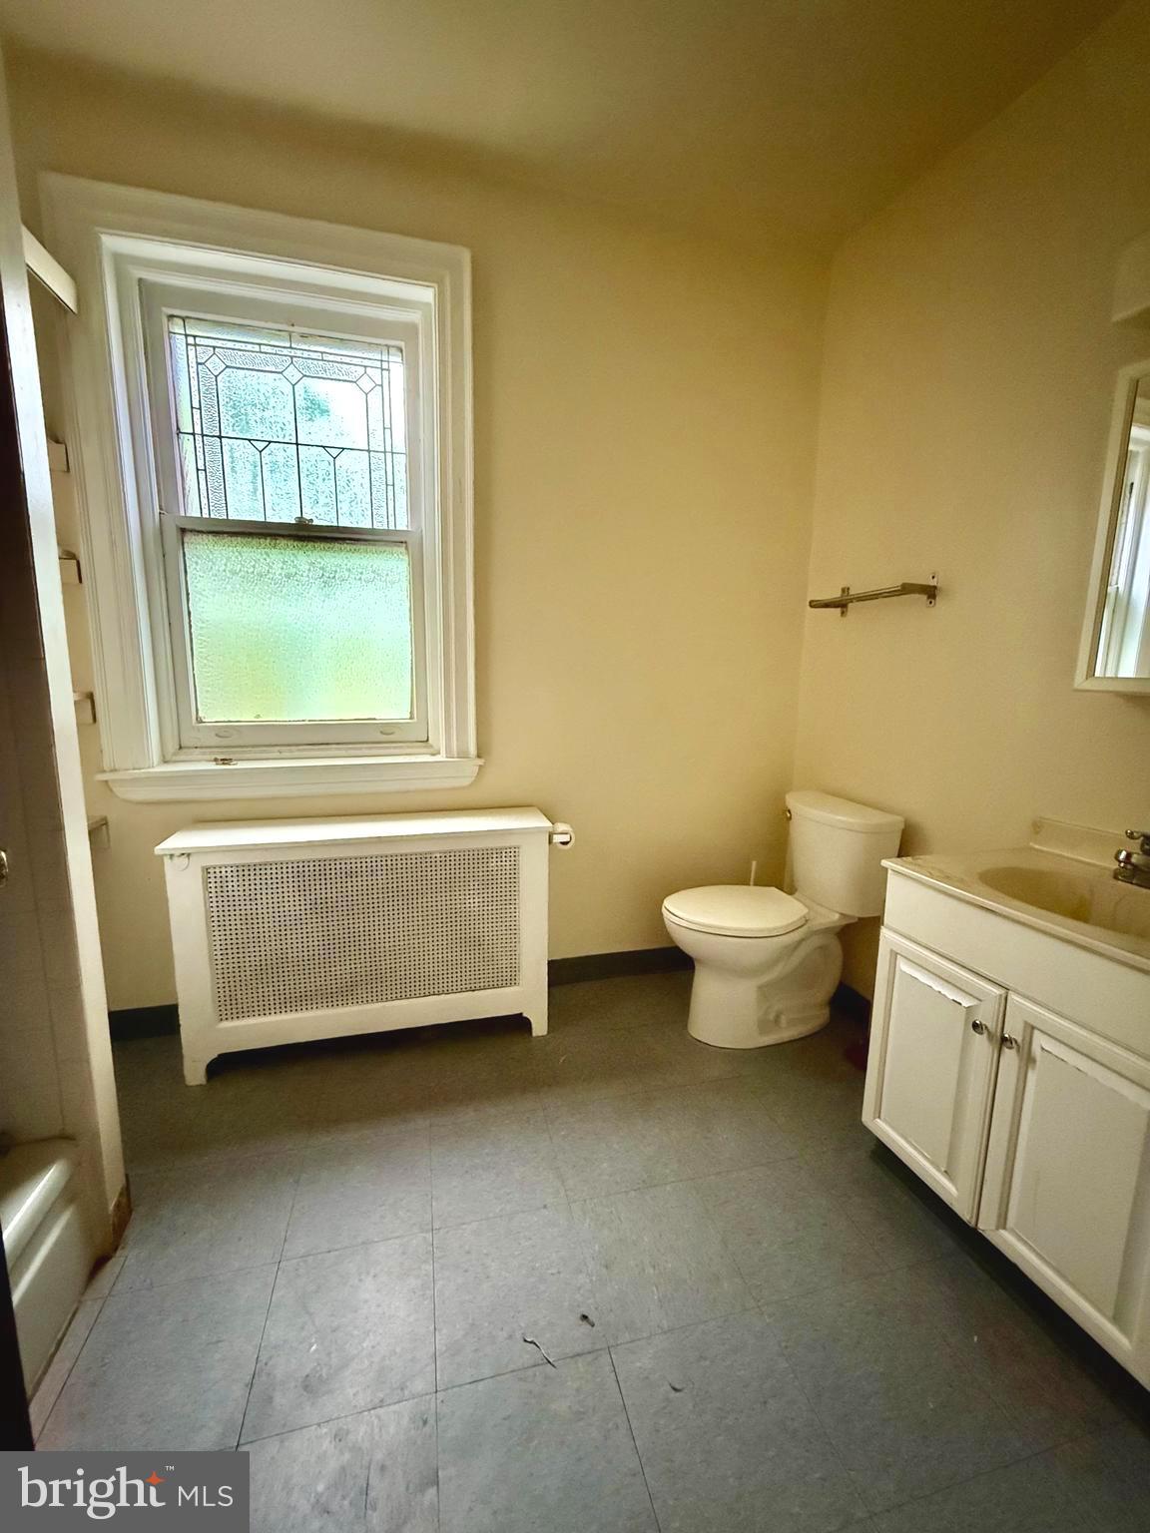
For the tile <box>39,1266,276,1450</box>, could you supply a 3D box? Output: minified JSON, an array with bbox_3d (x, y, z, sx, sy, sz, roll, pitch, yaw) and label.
[{"bbox_3d":[-0.705,1.037,1.075,0.301,0.006,0.310,-2,10,-14],"label":"tile"}]

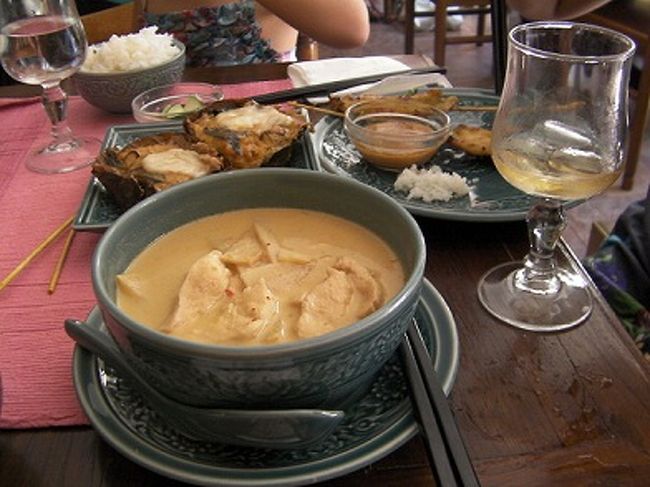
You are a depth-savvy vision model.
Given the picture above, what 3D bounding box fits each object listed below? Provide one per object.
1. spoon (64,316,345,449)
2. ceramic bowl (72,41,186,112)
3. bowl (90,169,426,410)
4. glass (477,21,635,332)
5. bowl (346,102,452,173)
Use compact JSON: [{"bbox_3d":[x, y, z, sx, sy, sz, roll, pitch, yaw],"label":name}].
[{"bbox_3d":[-0.056,0.064,0.330,0.134,0.041,0.052,1,70,-6],"label":"spoon"},{"bbox_3d":[-0.187,-0.162,0.698,0.109,0.051,0.109,-2,34,0],"label":"ceramic bowl"},{"bbox_3d":[-0.031,0.029,0.375,0.164,0.068,0.164,-1,34,1],"label":"bowl"},{"bbox_3d":[0.124,-0.033,0.393,0.073,0.159,0.073,-2,34,0],"label":"glass"},{"bbox_3d":[0.057,-0.081,0.564,0.083,0.034,0.083,-1,34,1],"label":"bowl"}]

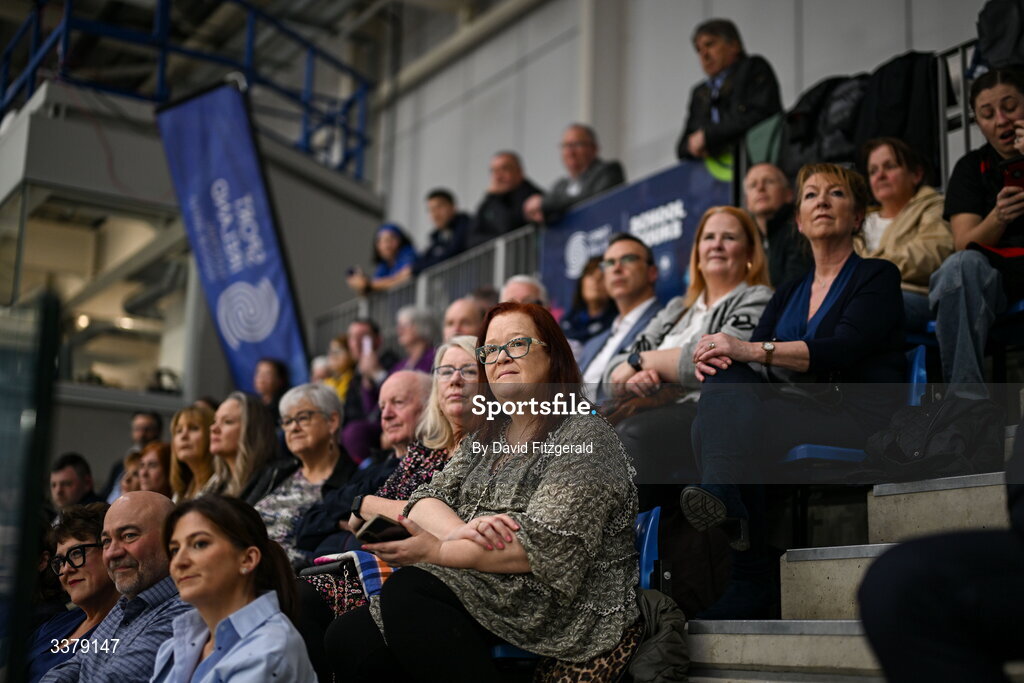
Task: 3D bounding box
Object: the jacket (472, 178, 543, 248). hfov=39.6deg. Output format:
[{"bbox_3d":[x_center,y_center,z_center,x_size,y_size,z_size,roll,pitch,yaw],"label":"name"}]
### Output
[{"bbox_3d":[-0.041,-0.607,8.242,0.380,0.700,0.520,10,-15,-35],"label":"jacket"}]

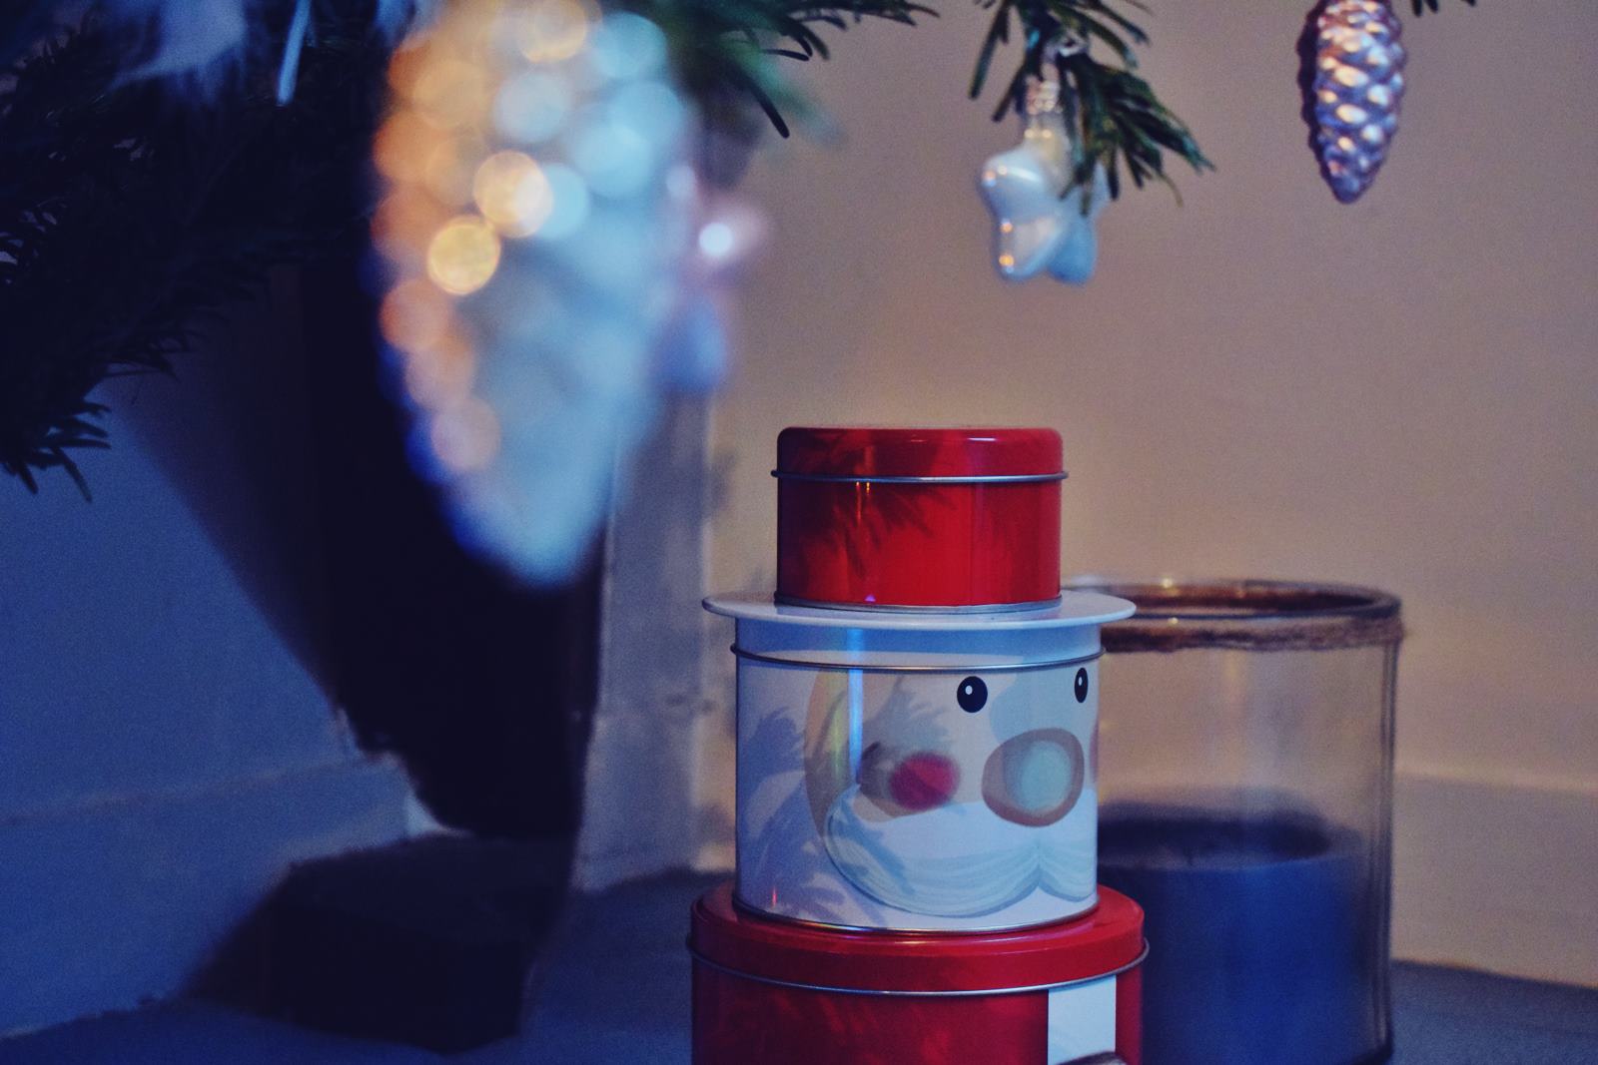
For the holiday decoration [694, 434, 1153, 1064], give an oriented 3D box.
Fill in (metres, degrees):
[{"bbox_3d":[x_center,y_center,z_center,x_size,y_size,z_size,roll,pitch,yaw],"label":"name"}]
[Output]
[{"bbox_3d":[0.042,0.100,0.965,0.160,0.272,0.160,1,3,0],"label":"holiday decoration"}]

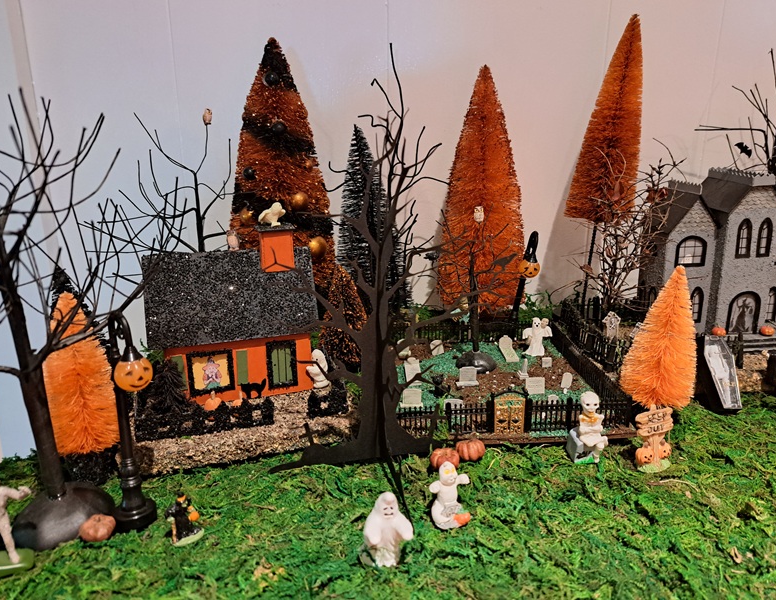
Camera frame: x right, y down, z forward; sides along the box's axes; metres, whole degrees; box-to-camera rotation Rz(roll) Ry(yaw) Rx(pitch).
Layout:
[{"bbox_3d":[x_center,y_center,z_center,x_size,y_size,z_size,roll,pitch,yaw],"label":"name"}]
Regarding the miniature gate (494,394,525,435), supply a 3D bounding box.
[{"bbox_3d":[0.108,0.101,0.494,0.026,0.040,0.004,-3,16,-1],"label":"miniature gate"}]

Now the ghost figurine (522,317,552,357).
[{"bbox_3d":[0.181,0.045,0.676,0.035,0.044,0.017,1,17,4],"label":"ghost figurine"}]

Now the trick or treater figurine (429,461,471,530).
[{"bbox_3d":[0.044,0.137,0.393,0.028,0.044,0.021,-9,18,-23],"label":"trick or treater figurine"}]

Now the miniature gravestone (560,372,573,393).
[{"bbox_3d":[0.186,0.086,0.578,0.011,0.021,0.004,0,16,0],"label":"miniature gravestone"}]

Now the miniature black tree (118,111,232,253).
[{"bbox_3d":[-0.249,-0.072,0.682,0.143,0.297,0.122,0,16,0],"label":"miniature black tree"}]

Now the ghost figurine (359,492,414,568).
[{"bbox_3d":[-0.001,0.146,0.369,0.034,0.047,0.029,-2,16,-6],"label":"ghost figurine"}]

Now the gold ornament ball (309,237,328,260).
[{"bbox_3d":[-0.081,-0.060,0.645,0.022,0.022,0.022,0,16,0],"label":"gold ornament ball"}]

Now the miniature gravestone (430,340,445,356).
[{"bbox_3d":[0.061,0.059,0.674,0.015,0.018,0.004,-12,16,-9],"label":"miniature gravestone"}]

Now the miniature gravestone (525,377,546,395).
[{"bbox_3d":[0.153,0.088,0.576,0.020,0.020,0.006,-1,16,-4],"label":"miniature gravestone"}]

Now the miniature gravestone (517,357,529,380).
[{"bbox_3d":[0.150,0.075,0.615,0.010,0.025,0.012,-1,16,-3],"label":"miniature gravestone"}]

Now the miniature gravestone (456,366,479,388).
[{"bbox_3d":[0.085,0.082,0.590,0.023,0.021,0.007,-3,17,-3],"label":"miniature gravestone"}]

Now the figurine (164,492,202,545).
[{"bbox_3d":[-0.142,0.148,0.385,0.022,0.035,0.018,-8,18,-27],"label":"figurine"}]

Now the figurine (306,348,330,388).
[{"bbox_3d":[-0.067,0.068,0.537,0.021,0.038,0.019,-7,17,-24],"label":"figurine"}]

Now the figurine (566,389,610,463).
[{"bbox_3d":[0.176,0.107,0.487,0.031,0.059,0.029,-3,16,-12],"label":"figurine"}]

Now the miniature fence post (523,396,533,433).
[{"bbox_3d":[0.126,0.104,0.497,0.007,0.033,0.006,-3,16,-1],"label":"miniature fence post"}]

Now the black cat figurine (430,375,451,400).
[{"bbox_3d":[0.054,0.087,0.566,0.017,0.023,0.018,5,16,19],"label":"black cat figurine"}]

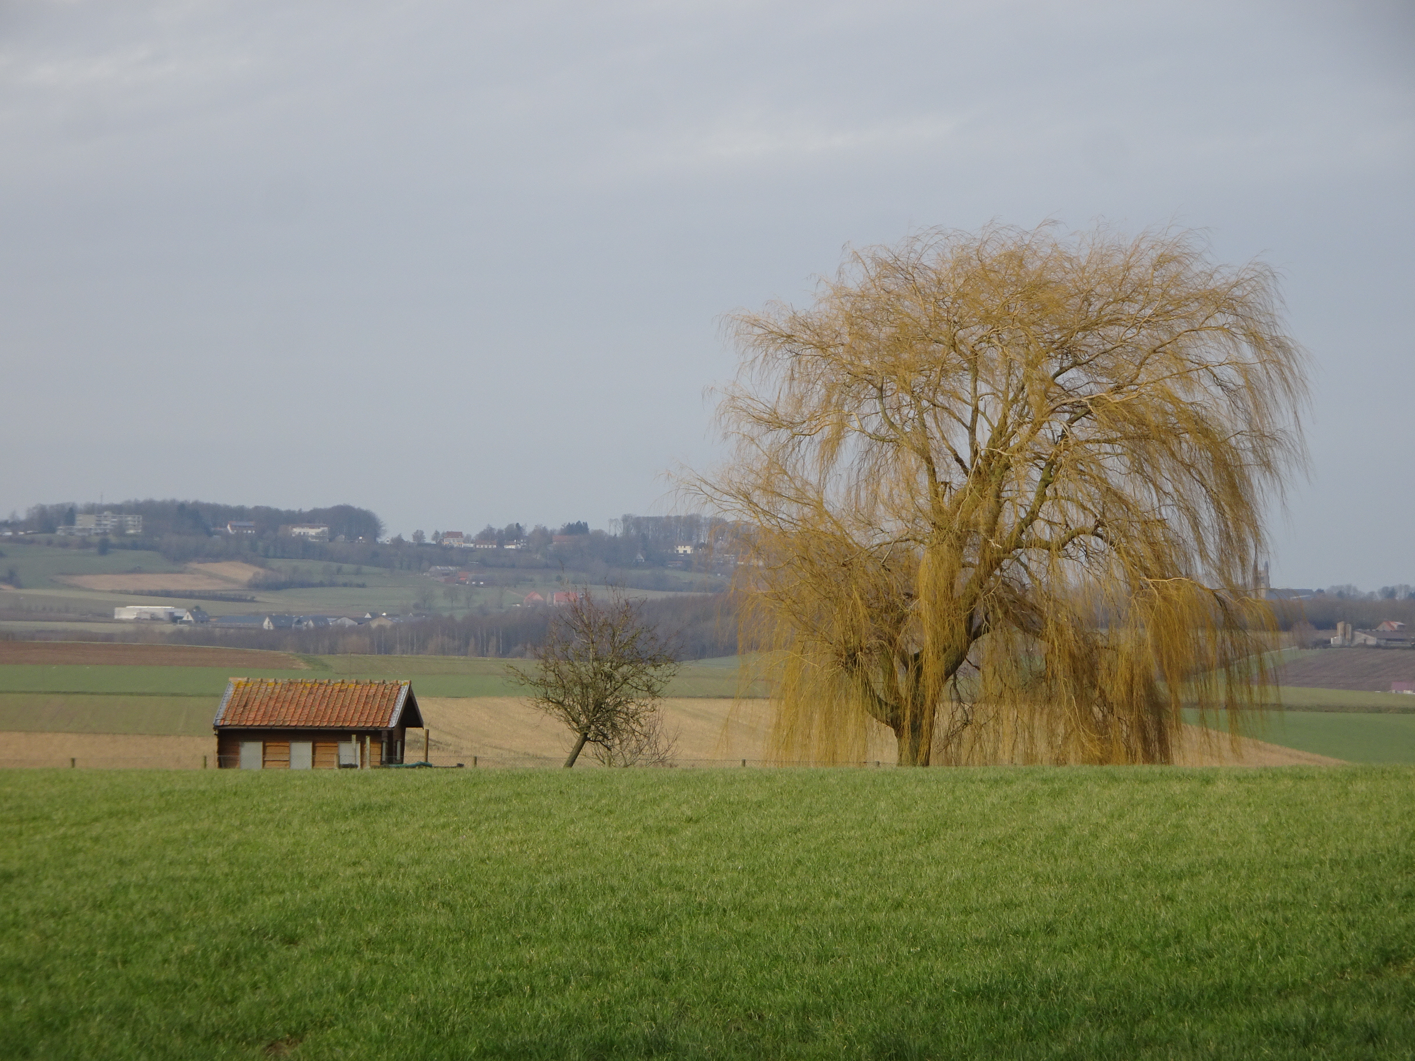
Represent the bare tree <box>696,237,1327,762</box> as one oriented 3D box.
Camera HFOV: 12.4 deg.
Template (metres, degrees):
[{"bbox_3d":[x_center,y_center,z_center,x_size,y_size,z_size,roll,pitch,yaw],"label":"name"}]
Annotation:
[{"bbox_3d":[7.570,-0.600,169.000,16.100,14.800,14.800,0,0,0],"label":"bare tree"}]

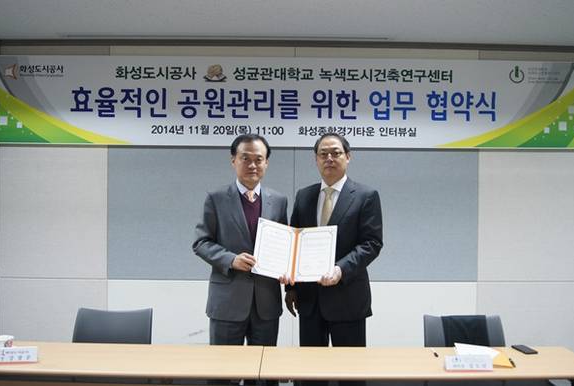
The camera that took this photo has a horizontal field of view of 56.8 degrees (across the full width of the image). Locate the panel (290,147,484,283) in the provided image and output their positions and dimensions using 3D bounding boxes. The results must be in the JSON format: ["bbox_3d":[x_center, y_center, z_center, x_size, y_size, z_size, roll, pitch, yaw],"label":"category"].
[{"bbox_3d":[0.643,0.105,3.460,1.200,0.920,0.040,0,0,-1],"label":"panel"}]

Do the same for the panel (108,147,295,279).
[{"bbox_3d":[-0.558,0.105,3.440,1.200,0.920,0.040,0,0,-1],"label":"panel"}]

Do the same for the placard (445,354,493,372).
[{"bbox_3d":[0.763,0.713,2.220,0.200,0.065,0.055,0,0,0],"label":"placard"}]

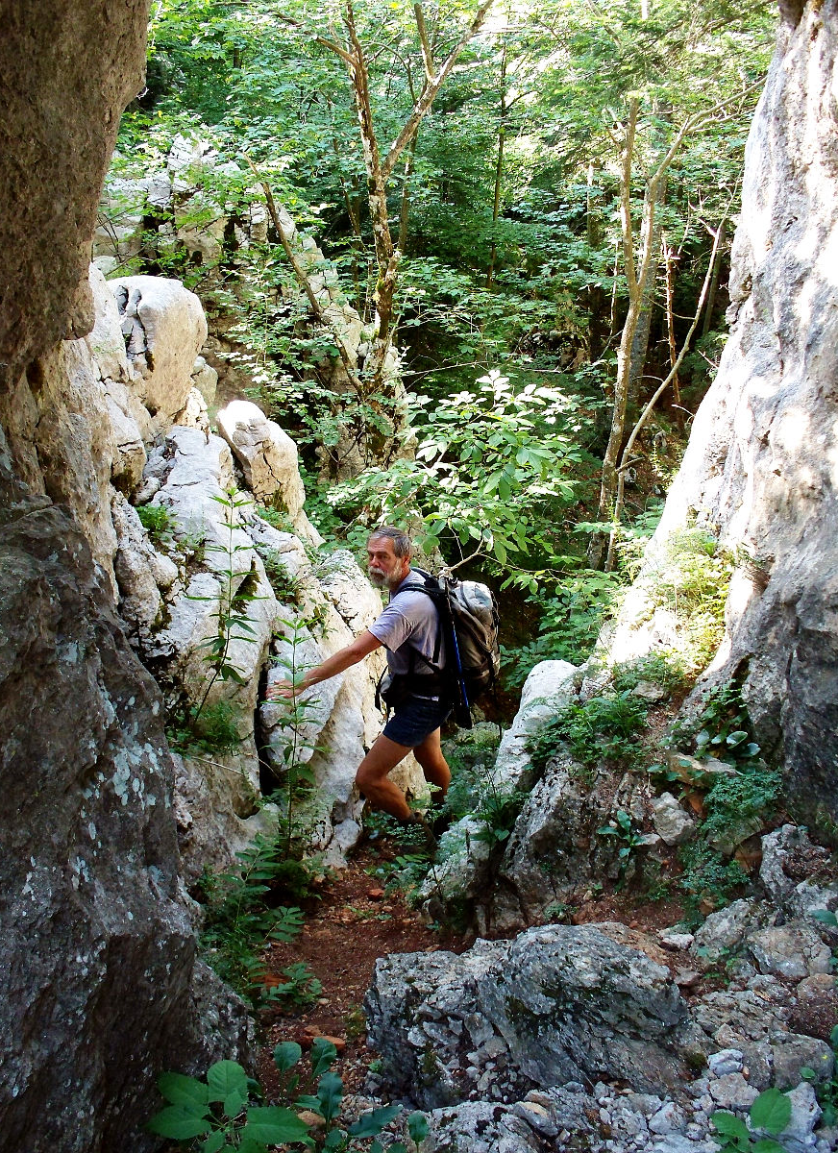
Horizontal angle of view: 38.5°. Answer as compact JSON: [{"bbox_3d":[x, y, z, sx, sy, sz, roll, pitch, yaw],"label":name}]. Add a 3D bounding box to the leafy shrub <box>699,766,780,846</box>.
[{"bbox_3d":[1.096,0.784,4.100,0.290,0.280,0.280,0,8,0],"label":"leafy shrub"}]

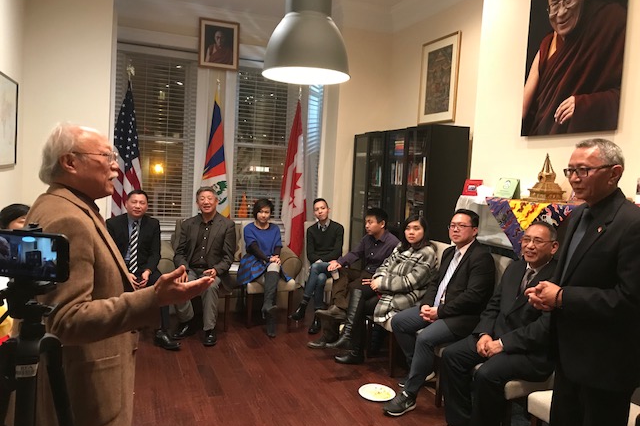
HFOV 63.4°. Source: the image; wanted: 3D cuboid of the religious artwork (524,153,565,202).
[{"bbox_3d":[1.411,-0.221,3.236,0.190,0.300,0.190,1,4,-21],"label":"religious artwork"}]

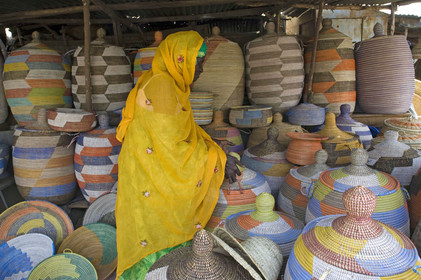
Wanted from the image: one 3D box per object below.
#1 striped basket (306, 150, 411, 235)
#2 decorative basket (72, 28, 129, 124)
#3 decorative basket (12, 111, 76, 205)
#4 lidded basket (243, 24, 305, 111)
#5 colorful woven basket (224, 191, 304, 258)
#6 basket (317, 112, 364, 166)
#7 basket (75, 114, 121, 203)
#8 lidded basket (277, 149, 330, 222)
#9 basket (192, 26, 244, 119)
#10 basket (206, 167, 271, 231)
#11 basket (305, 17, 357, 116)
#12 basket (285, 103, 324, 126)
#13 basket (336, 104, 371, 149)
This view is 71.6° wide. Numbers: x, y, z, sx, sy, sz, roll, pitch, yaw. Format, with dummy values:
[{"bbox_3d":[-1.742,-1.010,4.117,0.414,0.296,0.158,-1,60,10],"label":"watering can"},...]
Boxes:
[{"bbox_3d":[0.745,0.365,1.514,0.475,0.650,0.475,0,9,0],"label":"striped basket"},{"bbox_3d":[-0.856,-0.508,2.327,0.470,0.723,0.470,0,10,0],"label":"decorative basket"},{"bbox_3d":[-1.208,0.106,2.155,0.410,0.660,0.410,0,9,0],"label":"decorative basket"},{"bbox_3d":[0.524,-0.577,2.356,0.468,0.702,0.468,0,10,0],"label":"lidded basket"},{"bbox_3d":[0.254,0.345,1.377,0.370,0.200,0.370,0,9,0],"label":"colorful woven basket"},{"bbox_3d":[0.813,0.055,1.919,0.351,0.470,0.351,0,10,0],"label":"basket"},{"bbox_3d":[-0.769,0.117,2.123,0.422,0.618,0.422,0,10,0],"label":"basket"},{"bbox_3d":[0.600,0.357,1.657,0.445,0.620,0.445,0,10,0],"label":"lidded basket"},{"bbox_3d":[0.053,-0.546,2.392,0.454,0.728,0.454,0,10,0],"label":"basket"},{"bbox_3d":[0.166,0.363,1.848,0.430,0.580,0.430,0,9,0],"label":"basket"},{"bbox_3d":[1.014,-0.637,2.566,0.425,0.800,0.425,0,9,0],"label":"basket"},{"bbox_3d":[0.716,-0.194,2.214,0.285,0.165,0.285,0,9,0],"label":"basket"},{"bbox_3d":[1.030,-0.020,2.231,0.417,0.500,0.417,0,10,0],"label":"basket"}]

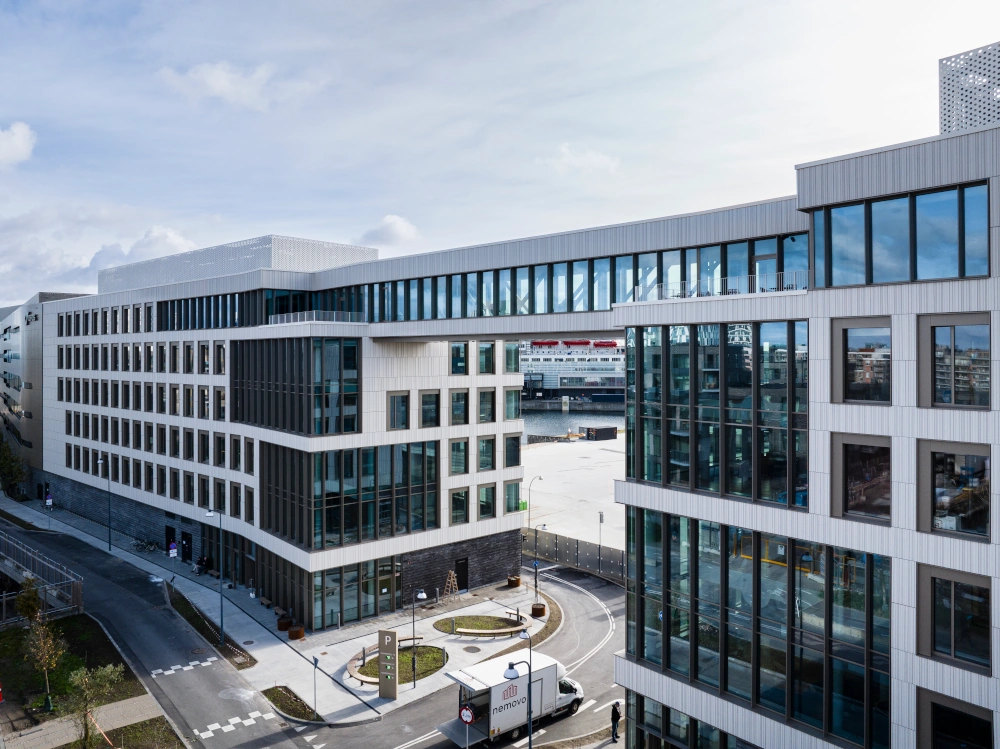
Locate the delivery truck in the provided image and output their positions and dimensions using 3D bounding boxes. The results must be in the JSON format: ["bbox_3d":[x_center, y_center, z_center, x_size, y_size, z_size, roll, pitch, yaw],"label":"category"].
[{"bbox_3d":[1.044,15.455,33.723,6.853,2.901,2.332,-1,2,-38],"label":"delivery truck"}]

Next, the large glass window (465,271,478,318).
[{"bbox_3d":[-1.617,-4.720,41.068,0.980,2.617,0.140,1,2,43],"label":"large glass window"}]

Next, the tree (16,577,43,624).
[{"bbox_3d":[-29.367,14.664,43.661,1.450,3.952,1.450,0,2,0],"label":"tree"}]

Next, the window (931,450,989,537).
[{"bbox_3d":[13.473,3.480,20.299,0.160,2.309,1.477,-1,1,-41],"label":"window"}]

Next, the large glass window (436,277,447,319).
[{"bbox_3d":[-3.558,-4.768,42.883,0.980,2.617,0.140,1,2,43],"label":"large glass window"}]

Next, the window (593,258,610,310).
[{"bbox_3d":[5.089,-4.490,34.656,1.075,2.595,0.160,1,2,44],"label":"window"}]

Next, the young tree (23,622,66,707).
[{"bbox_3d":[-22.886,14.578,34.896,2.100,4.482,2.100,0,1,0],"label":"young tree"}]

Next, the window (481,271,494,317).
[{"bbox_3d":[-0.691,-4.610,39.742,1.026,2.598,0.160,1,1,42],"label":"window"}]

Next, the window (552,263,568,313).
[{"bbox_3d":[3.233,-4.598,36.504,0.980,2.617,0.140,1,2,43],"label":"window"}]

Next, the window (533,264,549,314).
[{"bbox_3d":[2.272,-4.623,37.421,0.980,2.617,0.140,1,2,43],"label":"window"}]

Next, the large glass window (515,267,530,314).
[{"bbox_3d":[1.237,-4.552,37.965,1.059,2.591,0.160,1,1,42],"label":"large glass window"}]

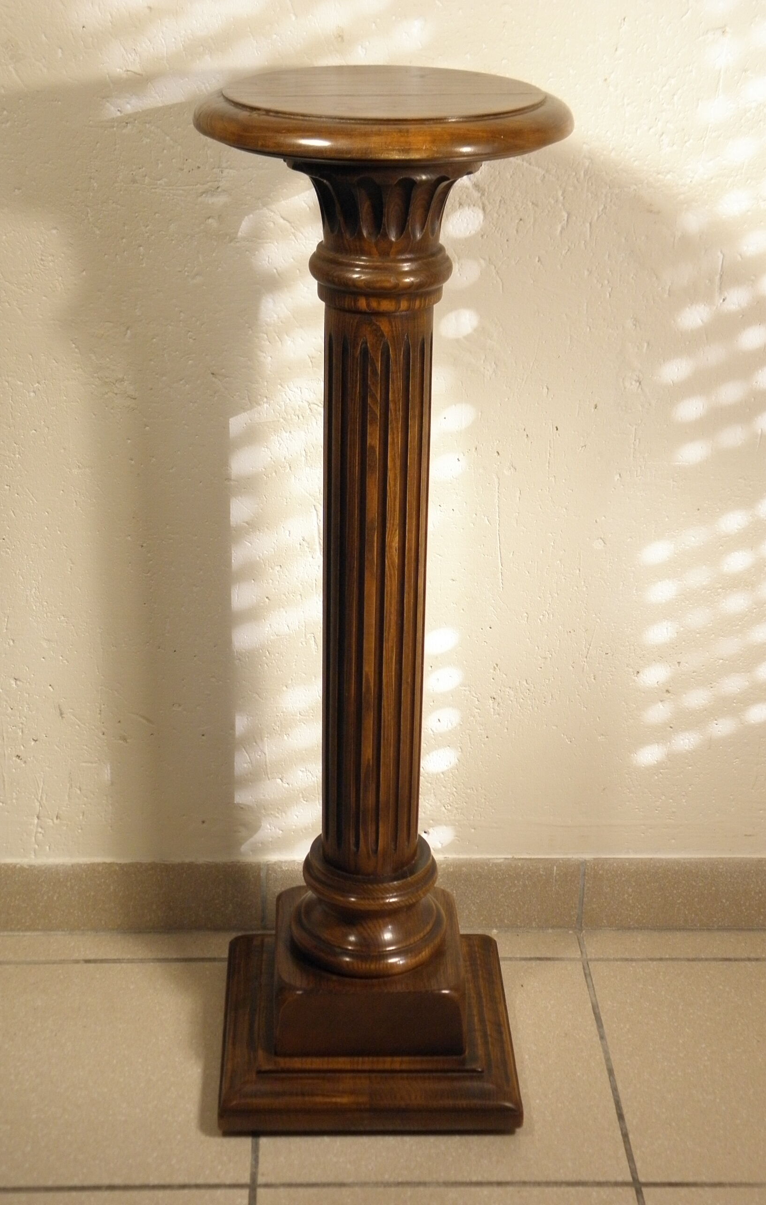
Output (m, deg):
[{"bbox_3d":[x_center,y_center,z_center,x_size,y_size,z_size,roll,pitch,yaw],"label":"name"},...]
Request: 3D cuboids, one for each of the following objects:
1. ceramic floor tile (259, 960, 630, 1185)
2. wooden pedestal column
[{"bbox_3d":[0.045,0.408,1.528,0.302,0.010,0.302,0,25,-2],"label":"ceramic floor tile"},{"bbox_3d":[-0.007,0.017,1.382,0.265,0.820,0.265,0,25,-2],"label":"wooden pedestal column"}]

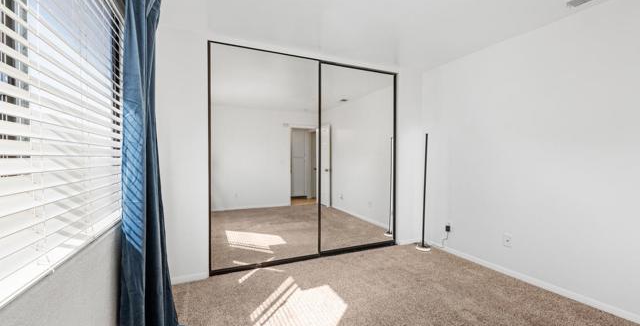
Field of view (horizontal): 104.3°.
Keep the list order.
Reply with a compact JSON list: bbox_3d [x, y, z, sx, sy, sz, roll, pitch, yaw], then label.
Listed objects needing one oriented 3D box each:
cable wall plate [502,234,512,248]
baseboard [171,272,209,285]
[{"bbox_3d":[1.910,0.800,2.536,0.012,0.117,0.072,0,2,-26],"label":"cable wall plate"},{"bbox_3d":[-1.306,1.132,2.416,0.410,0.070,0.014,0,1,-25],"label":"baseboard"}]

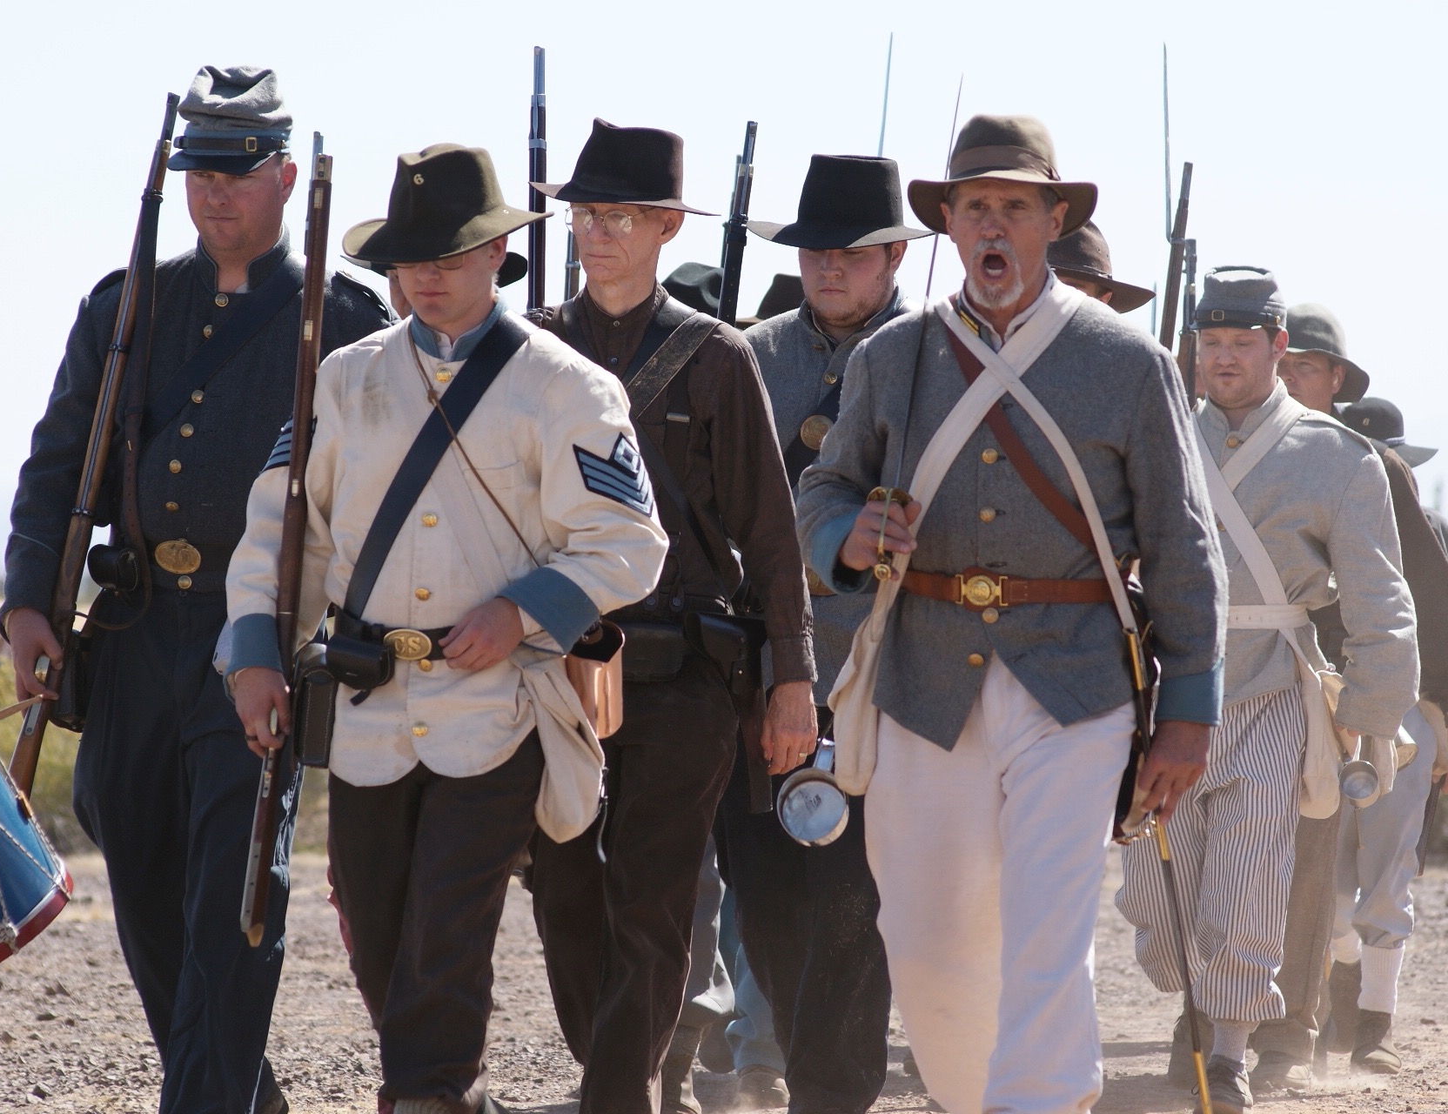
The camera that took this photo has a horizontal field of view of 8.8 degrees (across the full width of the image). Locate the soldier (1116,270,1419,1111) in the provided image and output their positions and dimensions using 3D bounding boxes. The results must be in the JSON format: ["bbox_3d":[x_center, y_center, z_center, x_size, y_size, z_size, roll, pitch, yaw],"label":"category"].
[{"bbox_3d":[1.160,0.281,20.000,0.620,1.790,0.560,0,-1,15],"label":"soldier"}]

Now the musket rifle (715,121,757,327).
[{"bbox_3d":[-0.035,-0.103,17.250,0.060,1.410,0.170,8,-2,-14],"label":"musket rifle"}]

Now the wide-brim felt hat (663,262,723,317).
[{"bbox_3d":[-0.057,-0.552,19.800,0.330,0.145,0.360,0,-1,18],"label":"wide-brim felt hat"}]

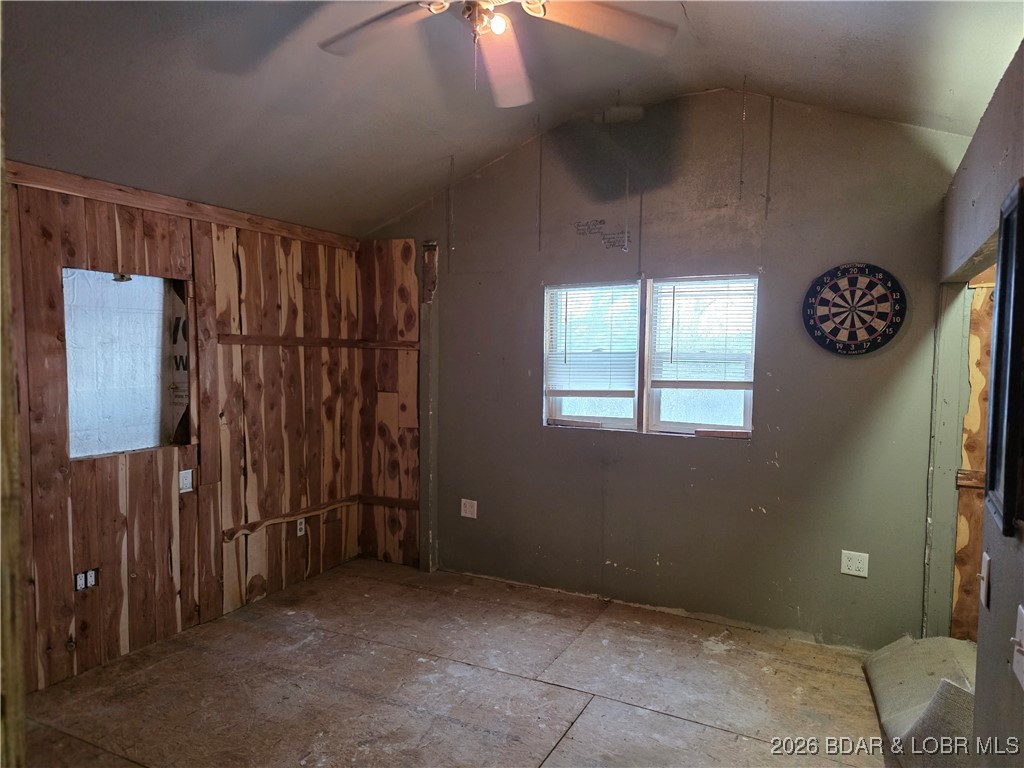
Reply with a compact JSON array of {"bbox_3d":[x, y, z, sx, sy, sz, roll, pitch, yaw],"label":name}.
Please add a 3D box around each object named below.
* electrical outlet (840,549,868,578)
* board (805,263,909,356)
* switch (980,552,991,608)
[{"bbox_3d":[1.707,0.897,3.386,0.118,0.117,0.009,2,4,28],"label":"electrical outlet"},{"bbox_3d":[1.664,-0.364,3.319,0.450,0.450,0.028,2,4,28],"label":"board"},{"bbox_3d":[1.126,0.467,1.613,0.011,0.115,0.070,2,4,28],"label":"switch"}]

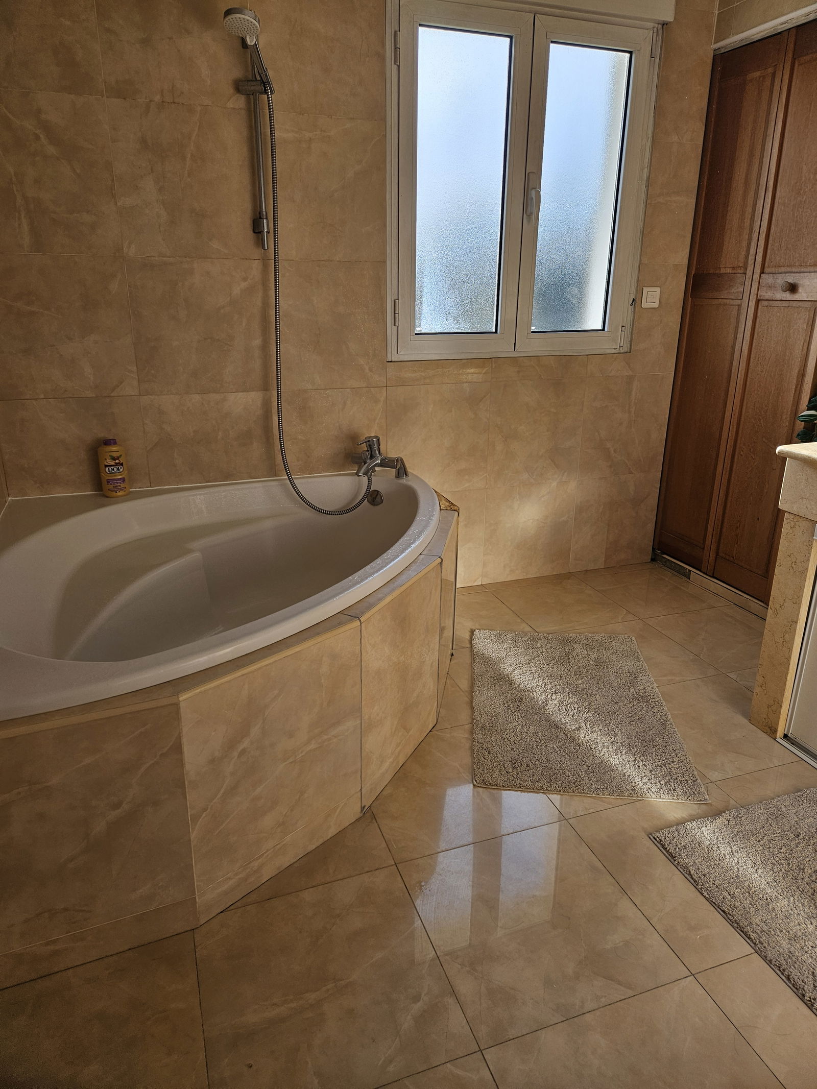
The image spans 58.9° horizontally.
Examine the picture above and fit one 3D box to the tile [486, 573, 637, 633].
[{"bbox_3d":[0.614,0.240,2.992,0.435,0.015,0.505,-7,20,-18],"label":"tile"}]

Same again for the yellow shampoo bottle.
[{"bbox_3d":[-0.953,-0.247,2.343,0.080,0.188,0.050,-7,21,-19],"label":"yellow shampoo bottle"}]

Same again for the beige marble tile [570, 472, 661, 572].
[{"bbox_3d":[0.936,-0.100,3.291,0.435,0.433,0.015,-7,20,-18],"label":"beige marble tile"}]

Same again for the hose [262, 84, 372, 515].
[{"bbox_3d":[-0.281,-0.745,2.374,0.319,1.315,0.080,-7,21,-19],"label":"hose"}]

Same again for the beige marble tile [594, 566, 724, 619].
[{"bbox_3d":[1.008,0.197,3.002,0.432,0.012,0.433,-7,21,-19],"label":"beige marble tile"}]

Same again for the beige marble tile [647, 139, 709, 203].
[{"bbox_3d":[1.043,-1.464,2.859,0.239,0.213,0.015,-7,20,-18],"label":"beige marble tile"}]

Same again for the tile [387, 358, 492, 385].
[{"bbox_3d":[0.117,-0.668,2.789,0.435,0.091,0.015,-7,20,-18],"label":"tile"}]

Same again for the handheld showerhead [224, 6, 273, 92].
[{"bbox_3d":[-0.458,-1.464,2.143,0.100,0.240,0.070,2,63,16],"label":"handheld showerhead"}]

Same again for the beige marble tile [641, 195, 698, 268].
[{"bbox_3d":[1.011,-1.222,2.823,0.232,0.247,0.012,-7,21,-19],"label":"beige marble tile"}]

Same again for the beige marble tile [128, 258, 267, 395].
[{"bbox_3d":[-0.699,-0.739,2.459,0.444,0.439,0.015,-7,20,-18],"label":"beige marble tile"}]

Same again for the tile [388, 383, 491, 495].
[{"bbox_3d":[0.114,-0.403,2.773,0.420,0.423,0.012,-7,21,-19],"label":"tile"}]

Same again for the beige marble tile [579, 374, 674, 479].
[{"bbox_3d":[0.941,-0.511,3.151,0.444,0.439,0.015,-7,20,-18],"label":"beige marble tile"}]

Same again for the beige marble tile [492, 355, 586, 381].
[{"bbox_3d":[0.527,-0.715,2.925,0.435,0.093,0.015,-7,20,-18],"label":"beige marble tile"}]

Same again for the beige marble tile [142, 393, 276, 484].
[{"bbox_3d":[-0.676,-0.364,2.487,0.420,0.313,0.012,-7,21,-19],"label":"beige marble tile"}]

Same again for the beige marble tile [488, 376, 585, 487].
[{"bbox_3d":[0.527,-0.464,3.012,0.435,0.439,0.015,-7,20,-18],"label":"beige marble tile"}]

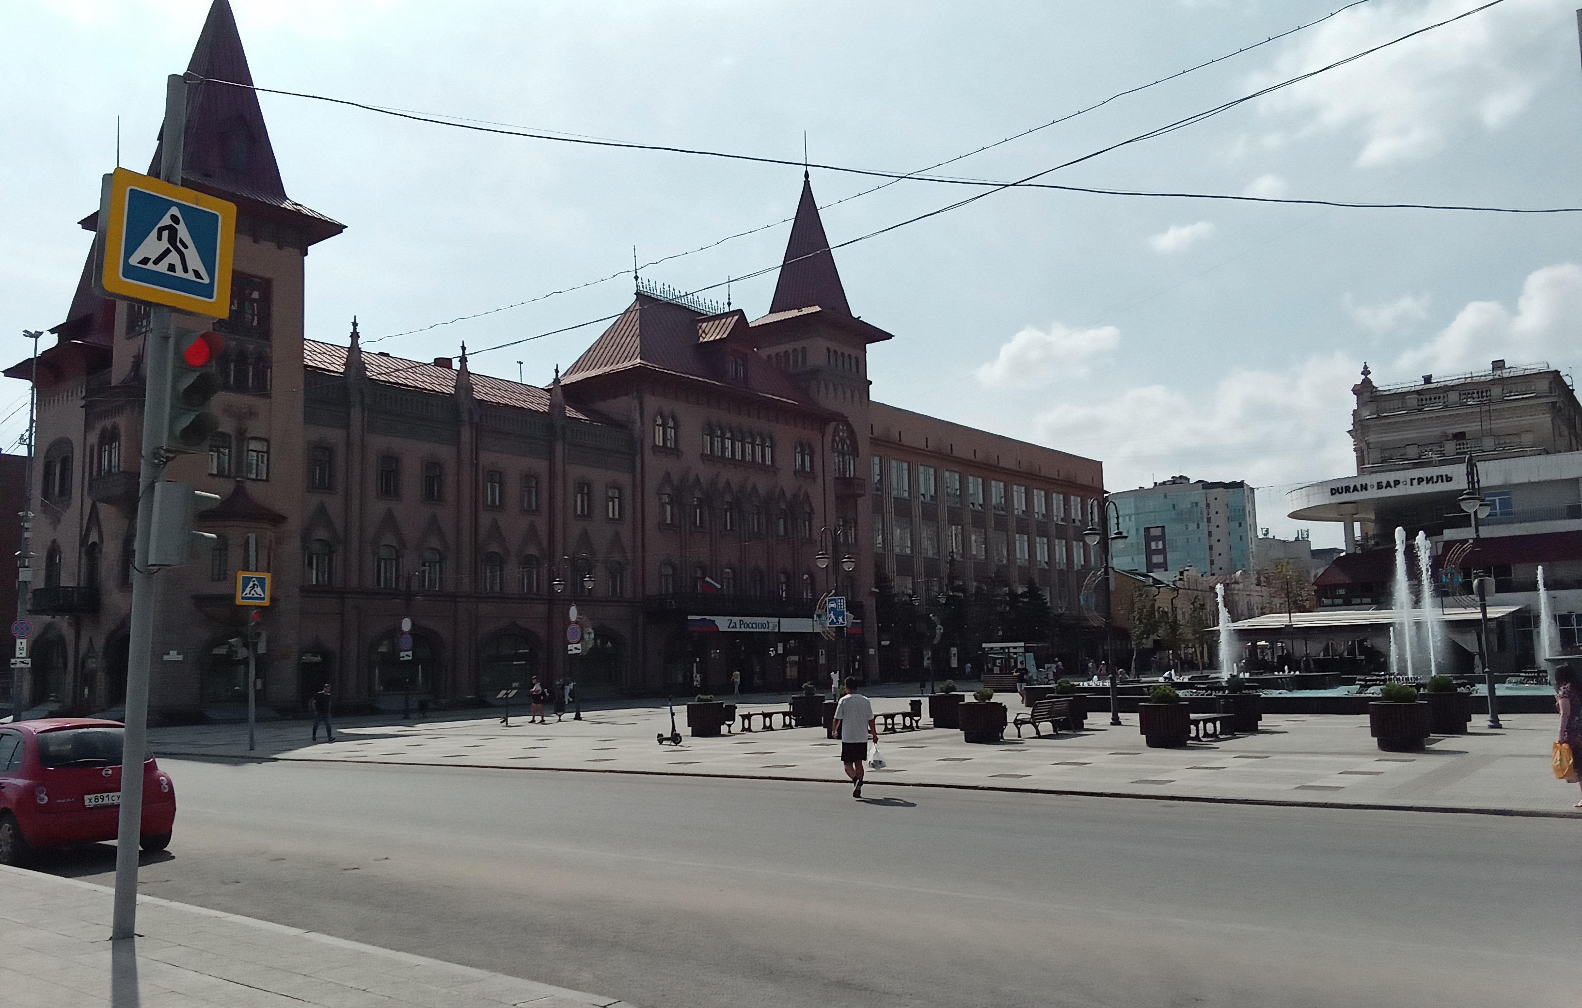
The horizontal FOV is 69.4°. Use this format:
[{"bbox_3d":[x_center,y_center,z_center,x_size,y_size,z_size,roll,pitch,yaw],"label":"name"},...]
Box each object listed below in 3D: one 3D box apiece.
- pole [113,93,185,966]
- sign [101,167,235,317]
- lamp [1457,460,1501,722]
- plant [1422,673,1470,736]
[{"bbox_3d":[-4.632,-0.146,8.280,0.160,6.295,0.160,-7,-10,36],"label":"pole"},{"bbox_3d":[-4.560,-1.910,8.440,0.060,0.900,0.900,-7,-11,35],"label":"sign"},{"bbox_3d":[15.952,2.012,26.329,0.520,6.150,1.950,-6,-9,39],"label":"lamp"},{"bbox_3d":[14.757,4.520,25.837,1.000,1.320,1.000,-6,-9,29],"label":"plant"}]

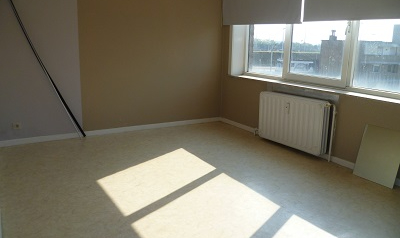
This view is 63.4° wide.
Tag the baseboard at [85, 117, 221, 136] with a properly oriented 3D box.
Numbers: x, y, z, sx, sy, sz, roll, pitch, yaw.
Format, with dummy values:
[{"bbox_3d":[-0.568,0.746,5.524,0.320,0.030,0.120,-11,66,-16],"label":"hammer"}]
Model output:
[{"bbox_3d":[-0.640,0.103,5.180,2.328,0.082,0.022,-6,15,-31],"label":"baseboard"}]

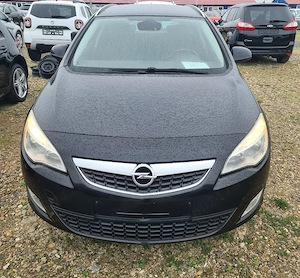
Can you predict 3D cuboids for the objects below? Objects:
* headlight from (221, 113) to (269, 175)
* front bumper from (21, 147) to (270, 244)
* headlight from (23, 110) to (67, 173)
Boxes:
[{"bbox_3d":[0.612,0.021,1.806,0.390,0.240,0.470,1,24,1],"label":"headlight"},{"bbox_3d":[-0.032,0.298,1.822,1.740,0.500,0.540,1,24,1],"label":"front bumper"},{"bbox_3d":[-0.668,0.001,1.823,0.390,0.240,0.470,1,24,1],"label":"headlight"}]

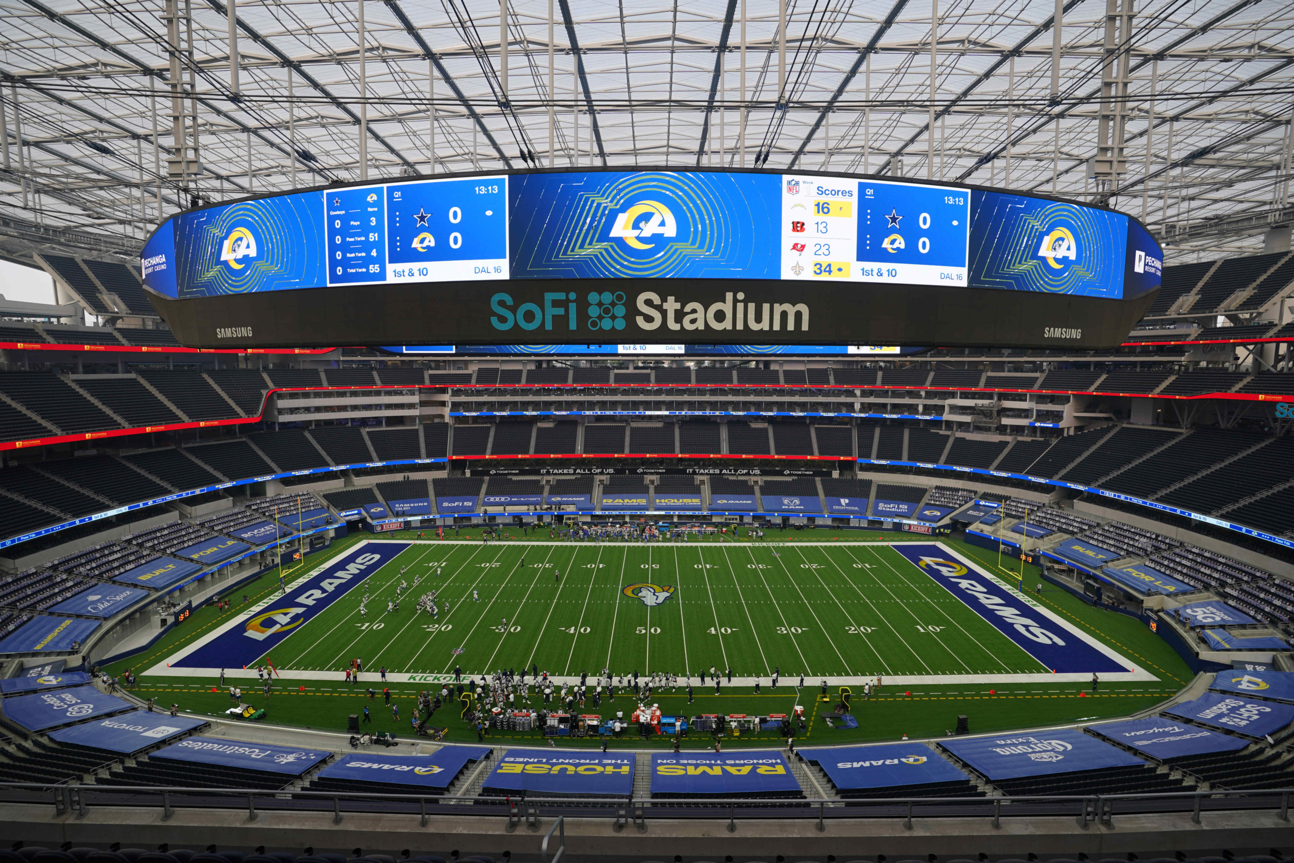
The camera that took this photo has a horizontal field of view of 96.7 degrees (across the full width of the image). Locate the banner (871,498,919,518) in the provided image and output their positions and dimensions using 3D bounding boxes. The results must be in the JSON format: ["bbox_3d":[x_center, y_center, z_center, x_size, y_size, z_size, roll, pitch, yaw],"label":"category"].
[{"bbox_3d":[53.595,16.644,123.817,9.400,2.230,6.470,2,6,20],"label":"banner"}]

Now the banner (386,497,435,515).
[{"bbox_3d":[-52.120,16.860,126.930,8.440,0.350,8.040,-1,20,-27],"label":"banner"}]

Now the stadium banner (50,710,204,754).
[{"bbox_3d":[-42.600,24.970,47.990,8.650,0.350,7.110,2,-10,14],"label":"stadium banner"}]

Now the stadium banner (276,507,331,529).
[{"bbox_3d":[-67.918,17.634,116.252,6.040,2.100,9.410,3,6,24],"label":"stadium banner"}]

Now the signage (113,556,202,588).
[{"bbox_3d":[-70.730,20.600,83.710,6.030,0.350,9.340,14,5,-5],"label":"signage"}]

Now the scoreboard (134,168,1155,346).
[{"bbox_3d":[0.320,-20.420,84.490,138.000,18.000,52.000,0,6,0],"label":"scoreboard"}]

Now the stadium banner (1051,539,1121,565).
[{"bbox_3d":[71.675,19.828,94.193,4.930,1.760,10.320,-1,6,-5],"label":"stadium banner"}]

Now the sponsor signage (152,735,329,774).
[{"bbox_3d":[-31.370,25.100,44.530,13.170,0.350,4.490,1,-11,9],"label":"sponsor signage"}]

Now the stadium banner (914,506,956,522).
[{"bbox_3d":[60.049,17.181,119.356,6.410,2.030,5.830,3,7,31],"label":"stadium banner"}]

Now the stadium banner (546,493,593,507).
[{"bbox_3d":[-17.570,16.370,133.900,12.200,0.350,7.290,2,21,3],"label":"stadium banner"}]

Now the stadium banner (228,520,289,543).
[{"bbox_3d":[-69.780,18.480,104.710,6.380,0.350,8.460,15,8,9],"label":"stadium banner"}]

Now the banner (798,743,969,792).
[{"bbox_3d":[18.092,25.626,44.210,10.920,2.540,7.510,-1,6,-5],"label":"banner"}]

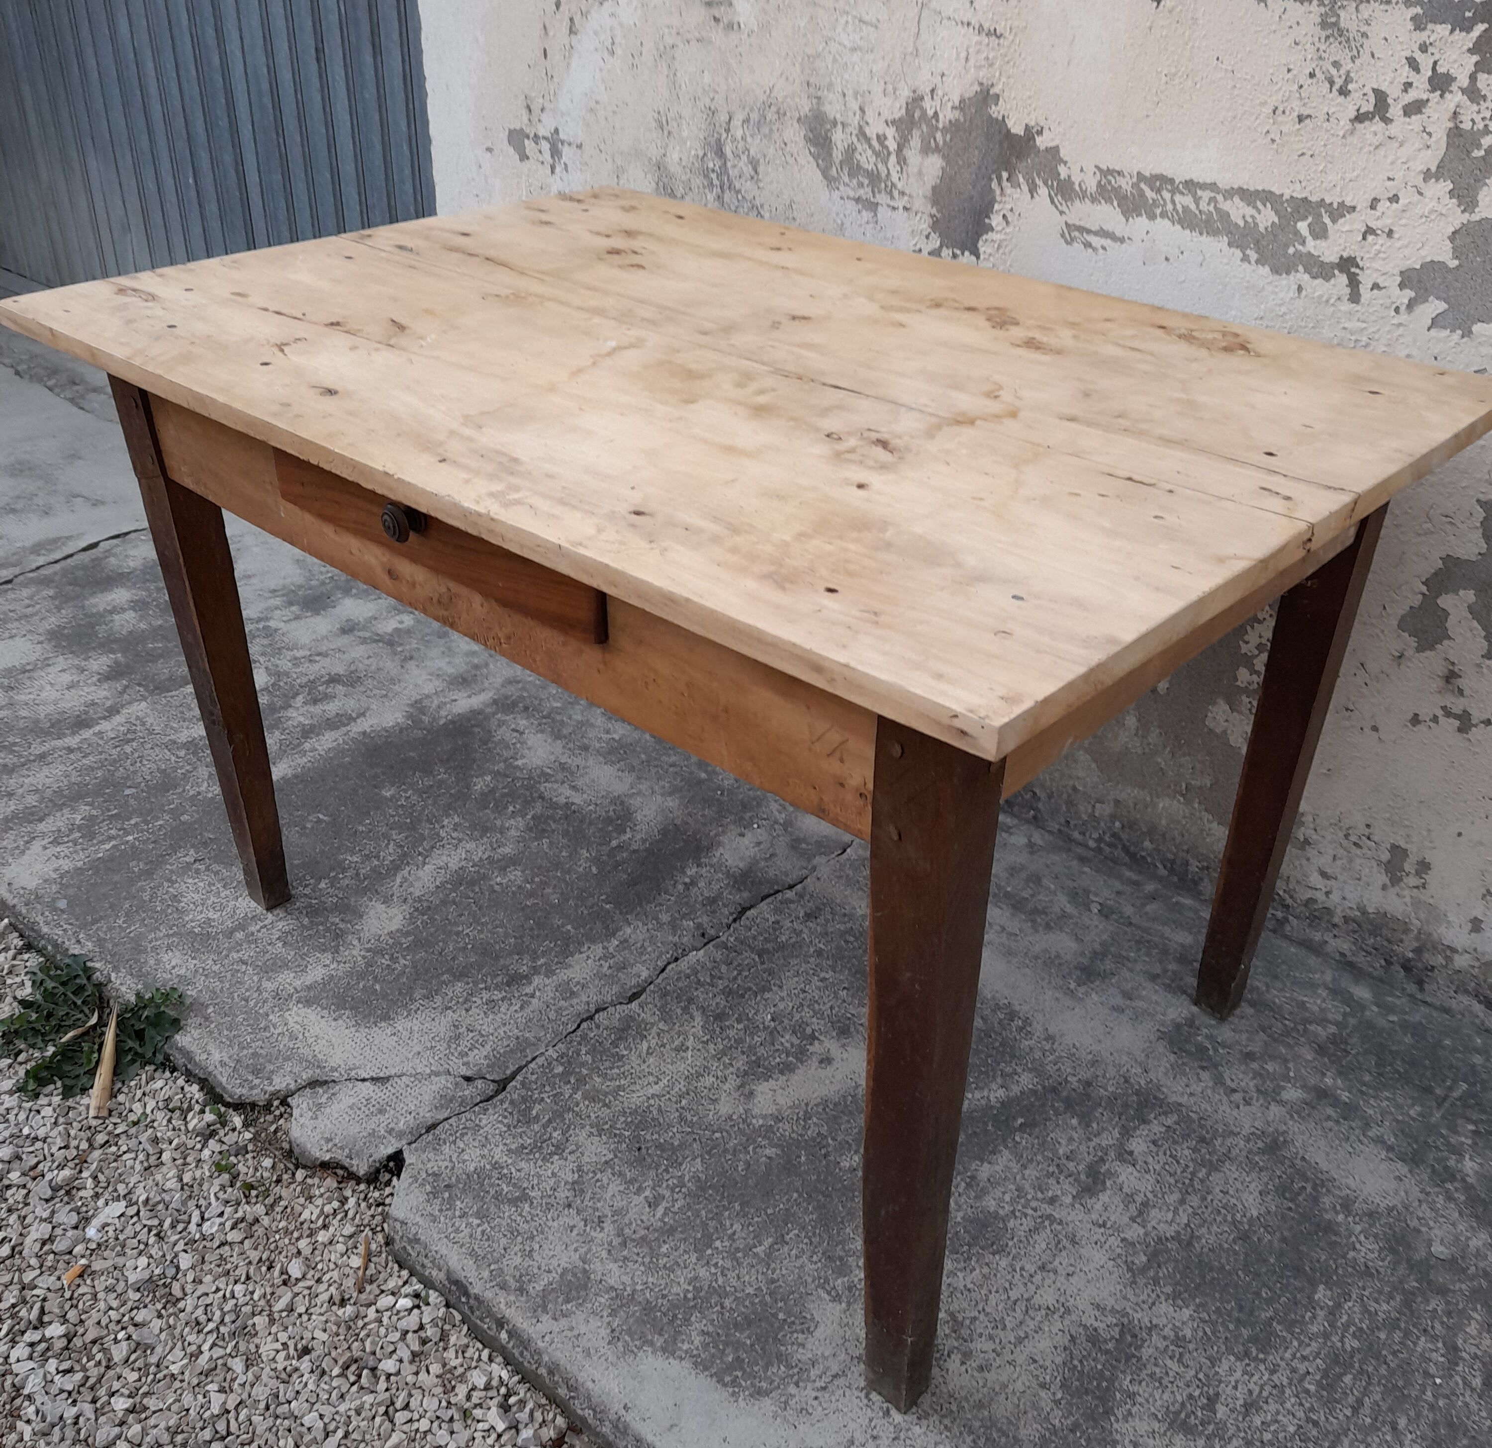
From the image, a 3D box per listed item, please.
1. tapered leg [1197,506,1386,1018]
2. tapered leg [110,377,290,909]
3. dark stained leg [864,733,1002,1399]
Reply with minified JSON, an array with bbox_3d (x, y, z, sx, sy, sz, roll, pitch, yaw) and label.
[{"bbox_3d":[0.576,0.022,1.525,0.062,0.745,0.060,26,40,35],"label":"tapered leg"},{"bbox_3d":[-0.631,-0.089,1.700,0.062,0.749,0.060,26,40,35],"label":"tapered leg"},{"bbox_3d":[0.129,0.279,1.108,0.064,0.748,0.060,26,40,35],"label":"dark stained leg"}]

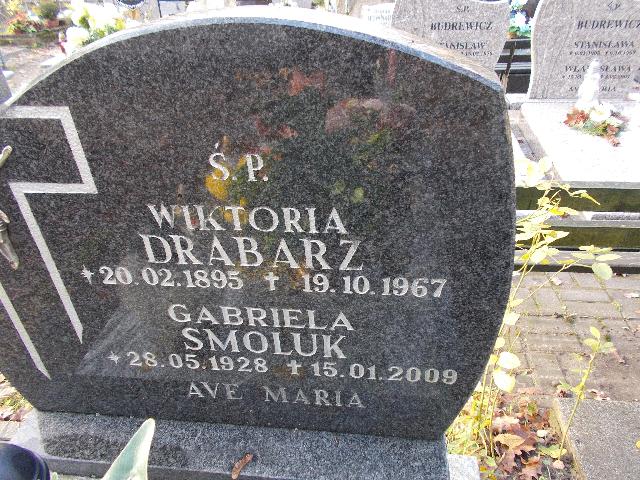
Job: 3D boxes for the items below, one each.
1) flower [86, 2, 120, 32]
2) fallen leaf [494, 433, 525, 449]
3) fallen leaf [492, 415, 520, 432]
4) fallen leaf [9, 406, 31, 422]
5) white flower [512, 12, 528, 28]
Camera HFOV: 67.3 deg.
[{"bbox_3d":[-1.171,-1.209,2.600,0.170,0.145,0.140,-14,31,-18],"label":"flower"},{"bbox_3d":[0.521,0.548,1.315,0.090,0.022,0.050,-3,29,0],"label":"fallen leaf"},{"bbox_3d":[0.533,0.525,1.375,0.080,0.020,0.050,-3,29,0],"label":"fallen leaf"},{"bbox_3d":[-0.931,0.541,1.490,0.067,0.022,0.055,-3,29,0],"label":"fallen leaf"},{"bbox_3d":[1.752,-1.918,4.200,0.140,0.130,0.120,8,31,19],"label":"white flower"}]

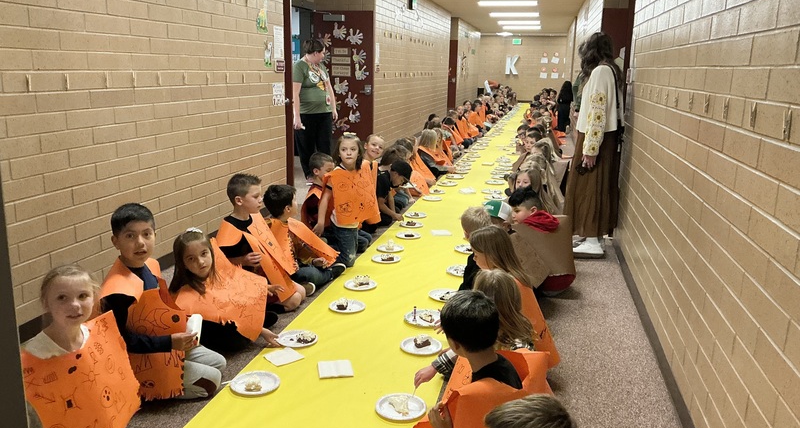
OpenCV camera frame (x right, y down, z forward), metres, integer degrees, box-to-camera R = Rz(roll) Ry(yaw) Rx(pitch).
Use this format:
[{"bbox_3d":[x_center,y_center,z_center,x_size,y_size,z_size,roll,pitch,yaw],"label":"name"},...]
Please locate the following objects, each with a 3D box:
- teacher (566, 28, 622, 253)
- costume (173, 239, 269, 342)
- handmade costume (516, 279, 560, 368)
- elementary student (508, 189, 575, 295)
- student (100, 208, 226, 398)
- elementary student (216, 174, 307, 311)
[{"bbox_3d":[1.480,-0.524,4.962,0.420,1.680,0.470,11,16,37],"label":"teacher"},{"bbox_3d":[-0.886,0.395,3.206,0.380,0.430,0.470,13,17,41],"label":"costume"},{"bbox_3d":[0.537,0.509,2.951,0.380,0.440,0.430,11,16,37],"label":"handmade costume"},{"bbox_3d":[0.857,0.149,4.246,0.580,0.660,0.440,8,15,29],"label":"elementary student"},{"bbox_3d":[-1.067,0.361,2.778,0.520,0.820,0.420,10,15,32],"label":"student"},{"bbox_3d":[-0.824,0.156,3.811,0.540,0.770,0.430,8,14,26],"label":"elementary student"}]

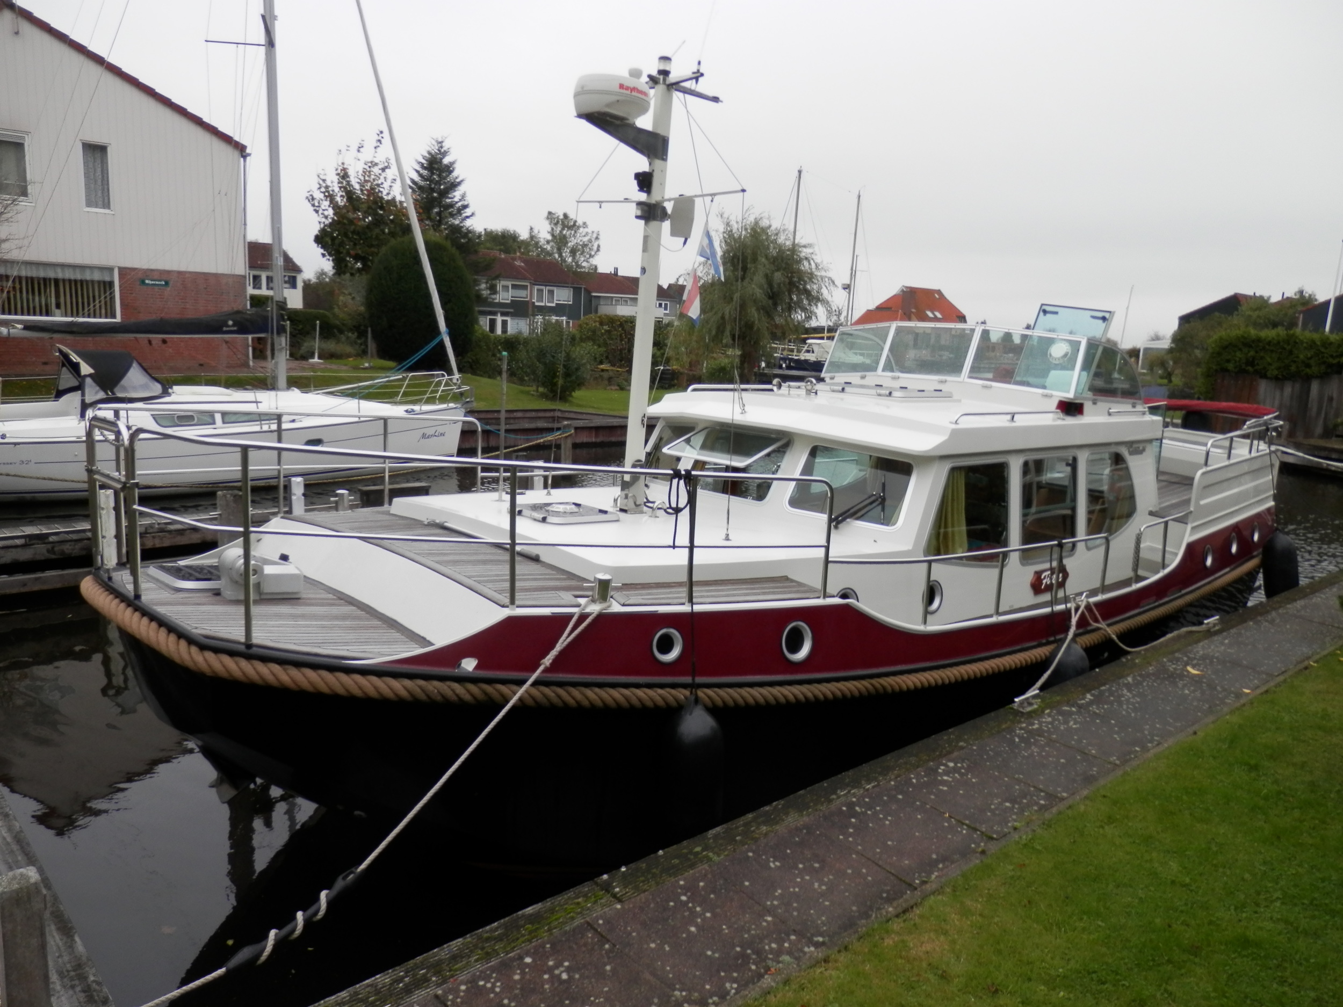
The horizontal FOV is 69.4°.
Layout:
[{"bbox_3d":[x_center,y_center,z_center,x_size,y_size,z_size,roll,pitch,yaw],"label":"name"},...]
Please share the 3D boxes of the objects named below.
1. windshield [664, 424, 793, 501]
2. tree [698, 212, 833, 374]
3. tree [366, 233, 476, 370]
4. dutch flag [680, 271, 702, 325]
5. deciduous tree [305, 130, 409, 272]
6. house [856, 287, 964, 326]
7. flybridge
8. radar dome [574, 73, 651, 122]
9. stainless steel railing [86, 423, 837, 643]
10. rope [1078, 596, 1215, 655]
[{"bbox_3d":[0.367,-0.302,6.572,0.400,0.450,0.920,-6,13,-41],"label":"windshield"},{"bbox_3d":[3.115,-6.698,32.000,4.300,5.500,4.200,3,10,6],"label":"tree"},{"bbox_3d":[-6.708,-5.386,26.000,2.900,3.500,2.900,0,10,-14],"label":"tree"},{"bbox_3d":[0.121,-1.280,6.037,0.150,0.350,0.100,-1,10,-19],"label":"dutch flag"},{"bbox_3d":[-9.876,-8.132,31.000,3.700,6.800,3.600,-1,10,-17],"label":"deciduous tree"},{"bbox_3d":[22.642,-16.770,92.000,9.500,7.500,9.500,-6,13,-41],"label":"house"},{"bbox_3d":[2.561,-1.240,8.318,1.500,0.650,2.450,-6,13,-41],"label":"flybridge"},{"bbox_3d":[-0.340,-2.329,5.569,0.450,0.240,0.450,2,10,0],"label":"radar dome"},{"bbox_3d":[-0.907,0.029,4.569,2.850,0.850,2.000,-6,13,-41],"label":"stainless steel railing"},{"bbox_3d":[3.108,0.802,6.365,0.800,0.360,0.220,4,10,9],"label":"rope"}]

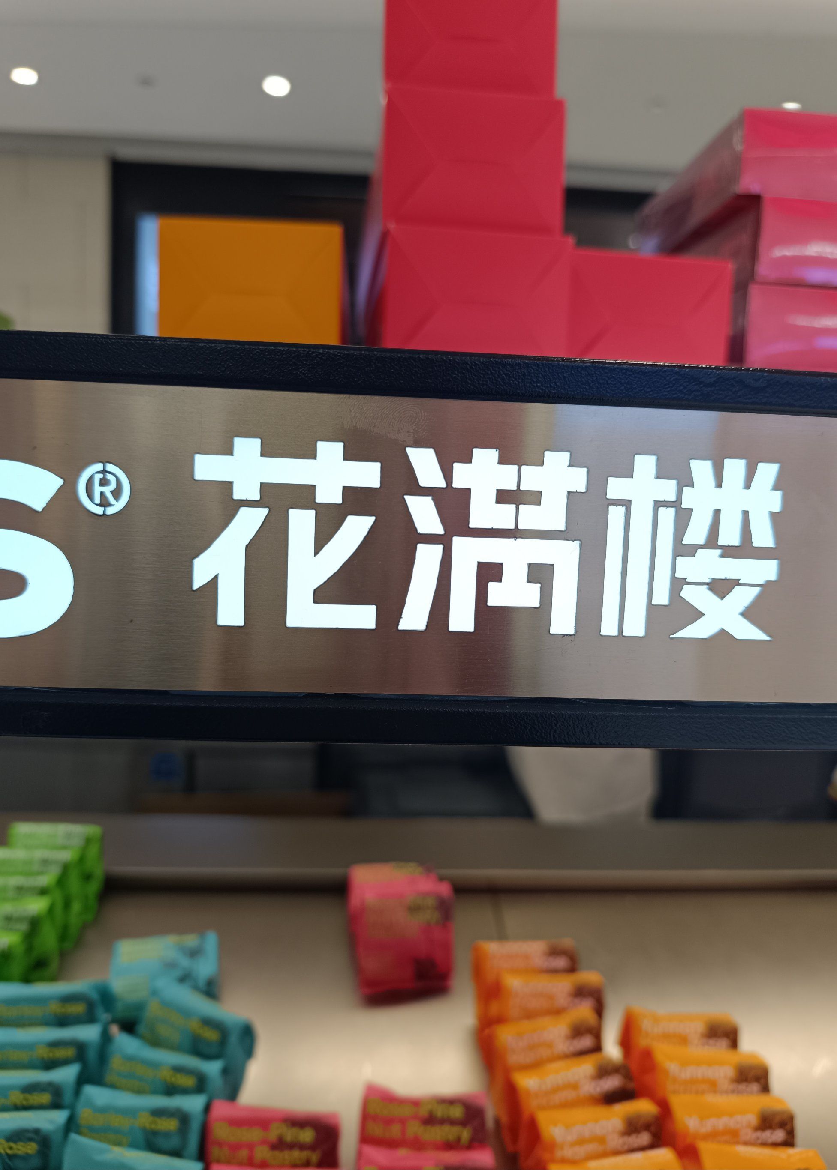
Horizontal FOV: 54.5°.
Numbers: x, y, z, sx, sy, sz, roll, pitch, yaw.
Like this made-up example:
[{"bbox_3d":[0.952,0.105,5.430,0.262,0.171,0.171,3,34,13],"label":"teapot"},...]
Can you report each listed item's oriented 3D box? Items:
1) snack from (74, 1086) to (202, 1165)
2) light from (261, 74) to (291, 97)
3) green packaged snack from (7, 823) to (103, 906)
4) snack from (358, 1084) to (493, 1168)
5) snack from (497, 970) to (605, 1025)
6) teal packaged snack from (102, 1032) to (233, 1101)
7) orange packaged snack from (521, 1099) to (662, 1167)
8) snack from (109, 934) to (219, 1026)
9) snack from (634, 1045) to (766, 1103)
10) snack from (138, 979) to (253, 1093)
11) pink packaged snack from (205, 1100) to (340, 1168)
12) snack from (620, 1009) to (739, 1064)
[{"bbox_3d":[-0.189,0.389,0.540,0.085,0.086,0.033,3,-21,2],"label":"snack"},{"bbox_3d":[-0.517,-1.815,2.950,0.100,0.035,0.100,2,4,0],"label":"light"},{"bbox_3d":[-0.355,0.278,0.789,0.077,0.083,0.031,2,-4,-4],"label":"green packaged snack"},{"bbox_3d":[0.002,0.363,0.515,0.077,0.083,0.031,2,-4,-4],"label":"snack"},{"bbox_3d":[0.101,0.345,0.631,0.077,0.083,0.031,2,-4,-4],"label":"snack"},{"bbox_3d":[-0.166,0.353,0.543,0.077,0.083,0.031,6,-3,10],"label":"teal packaged snack"},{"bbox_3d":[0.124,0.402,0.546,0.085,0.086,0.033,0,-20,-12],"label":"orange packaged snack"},{"bbox_3d":[-0.216,0.348,0.688,0.090,0.086,0.033,0,-38,-11],"label":"snack"},{"bbox_3d":[0.215,0.391,0.592,0.085,0.086,0.033,2,-19,-1],"label":"snack"},{"bbox_3d":[-0.161,0.345,0.584,0.077,0.083,0.031,13,0,22],"label":"snack"},{"bbox_3d":[-0.099,0.394,0.531,0.085,0.086,0.033,2,-19,1],"label":"pink packaged snack"},{"bbox_3d":[0.208,0.383,0.631,0.085,0.086,0.033,2,-19,-1],"label":"snack"}]

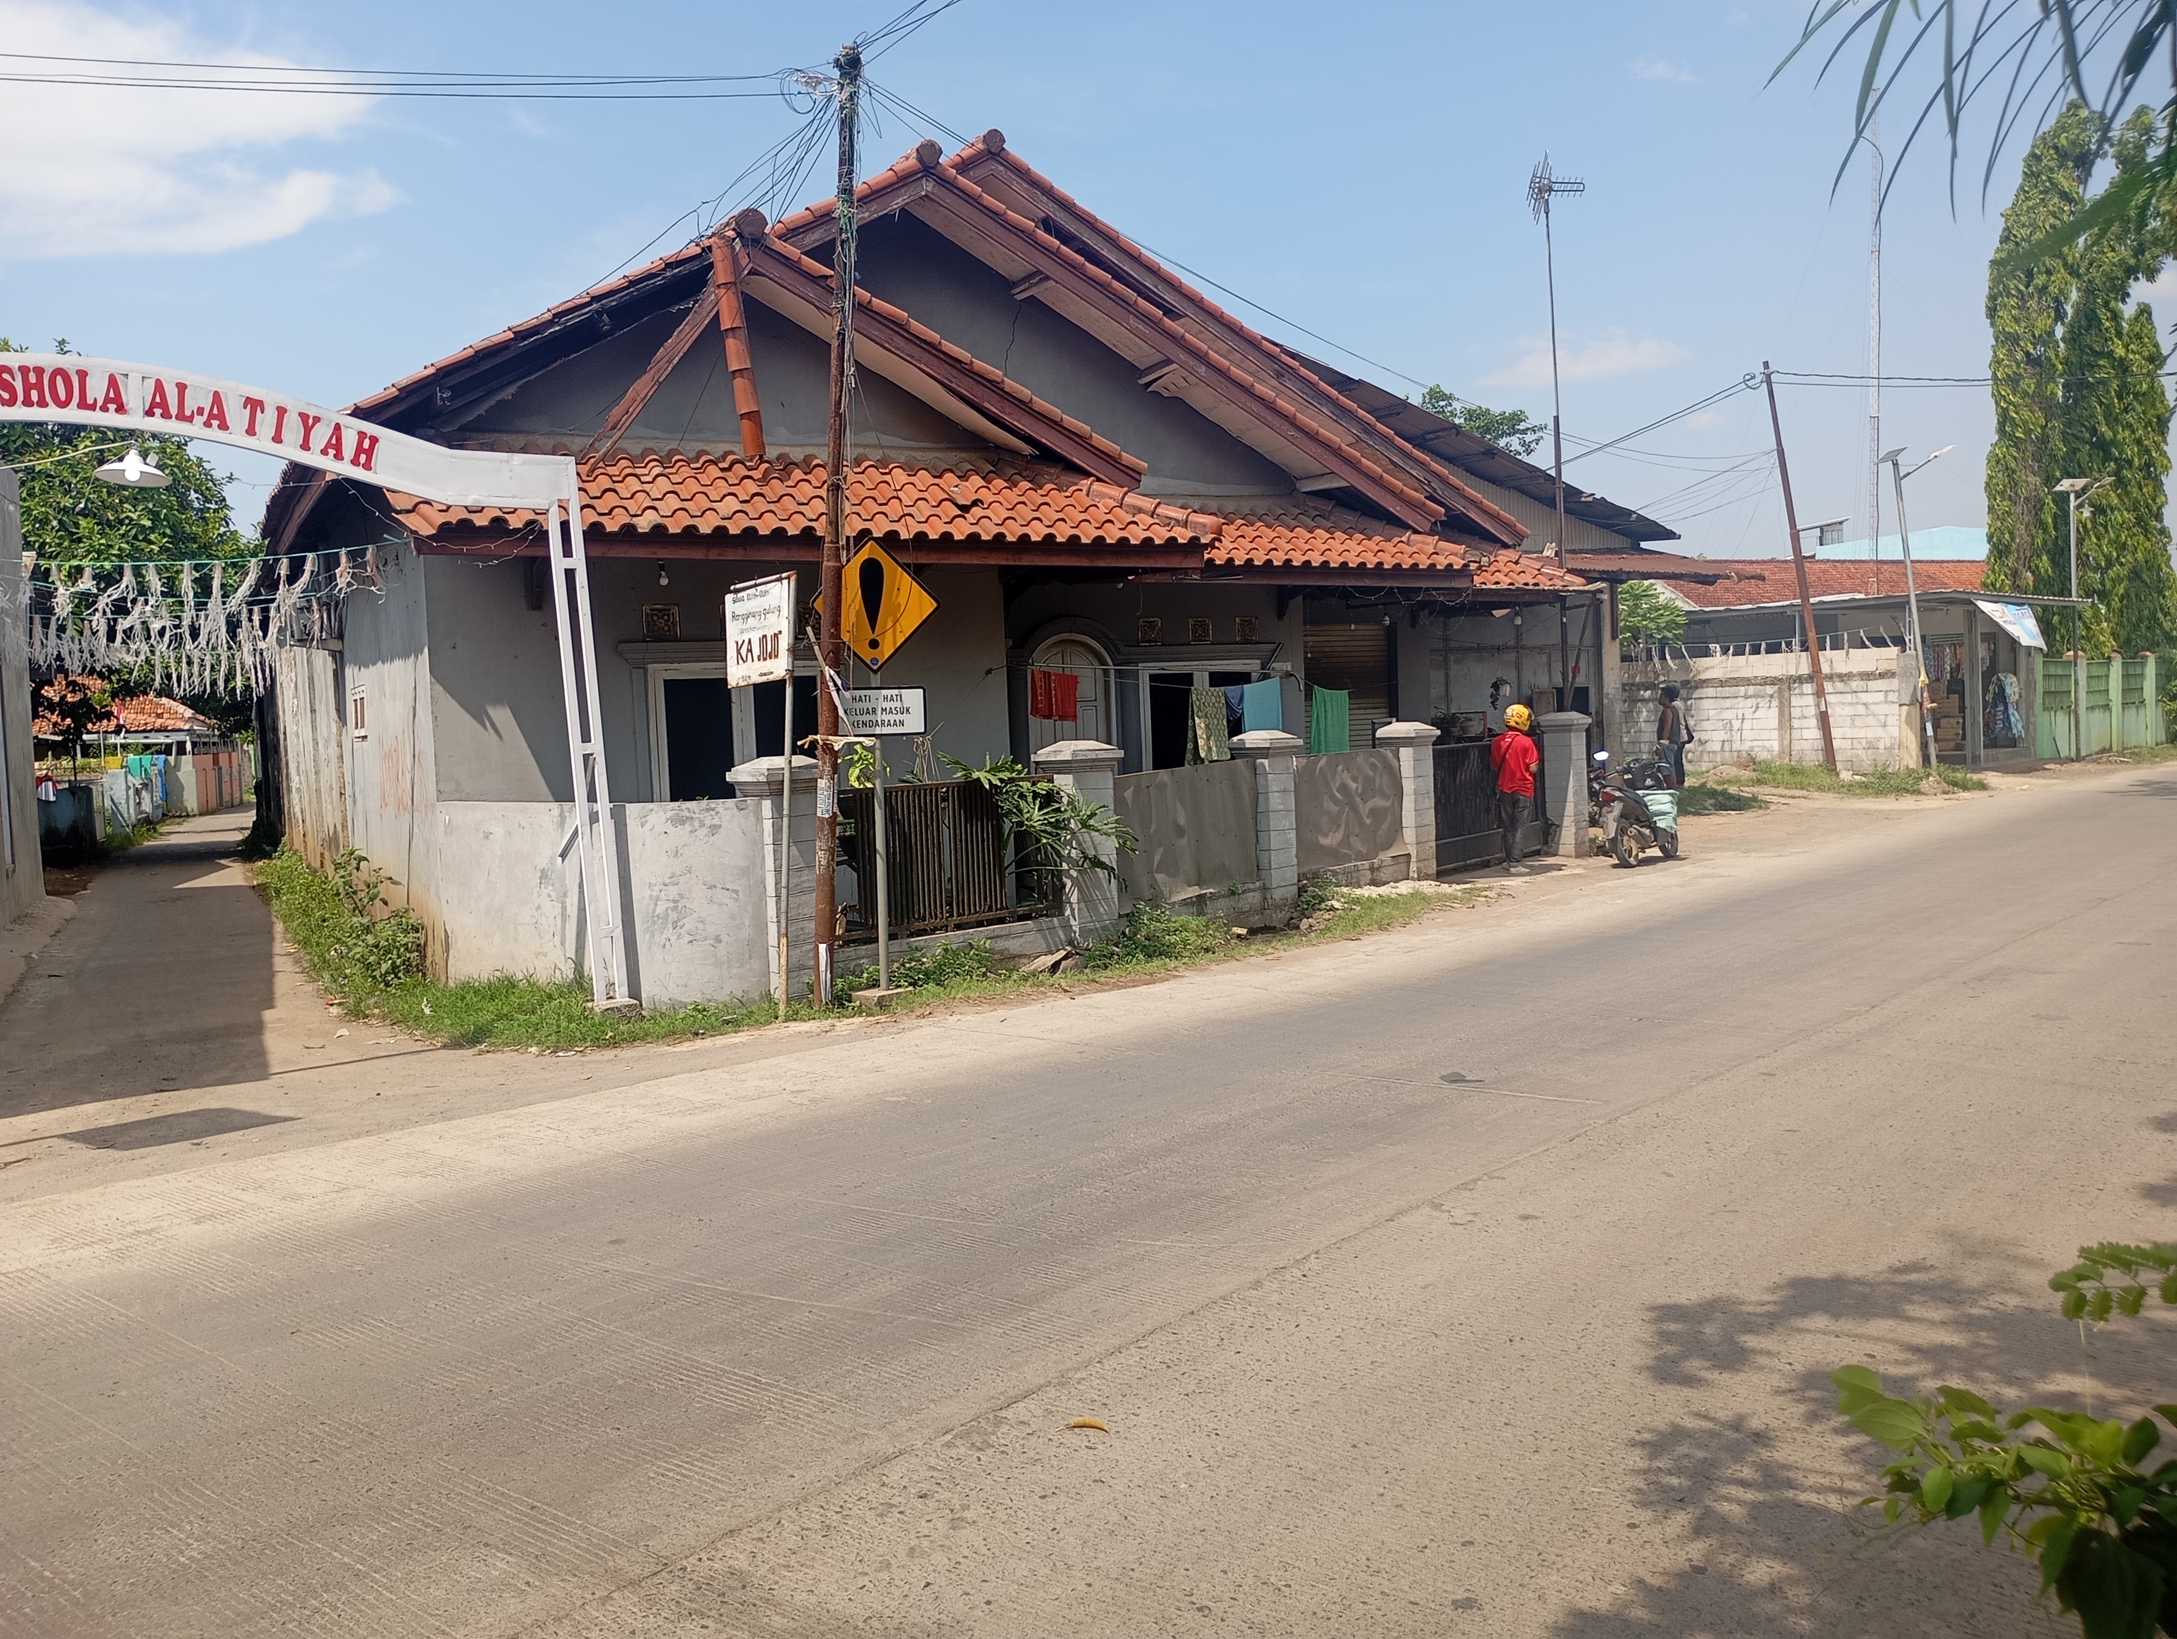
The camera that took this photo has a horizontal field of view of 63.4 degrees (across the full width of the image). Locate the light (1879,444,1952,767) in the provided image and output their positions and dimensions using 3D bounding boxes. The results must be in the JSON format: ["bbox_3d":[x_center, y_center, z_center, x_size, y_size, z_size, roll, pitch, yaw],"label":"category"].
[{"bbox_3d":[15.154,-3.815,31.552,1.250,5.875,0.500,-7,1,44],"label":"light"}]

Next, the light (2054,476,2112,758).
[{"bbox_3d":[20.521,-4.133,36.203,1.150,5.779,0.500,0,4,44],"label":"light"}]

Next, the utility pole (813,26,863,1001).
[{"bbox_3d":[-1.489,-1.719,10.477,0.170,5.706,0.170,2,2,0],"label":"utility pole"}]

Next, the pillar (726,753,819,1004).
[{"bbox_3d":[-1.977,0.365,11.148,0.420,1.530,0.430,0,4,40],"label":"pillar"}]

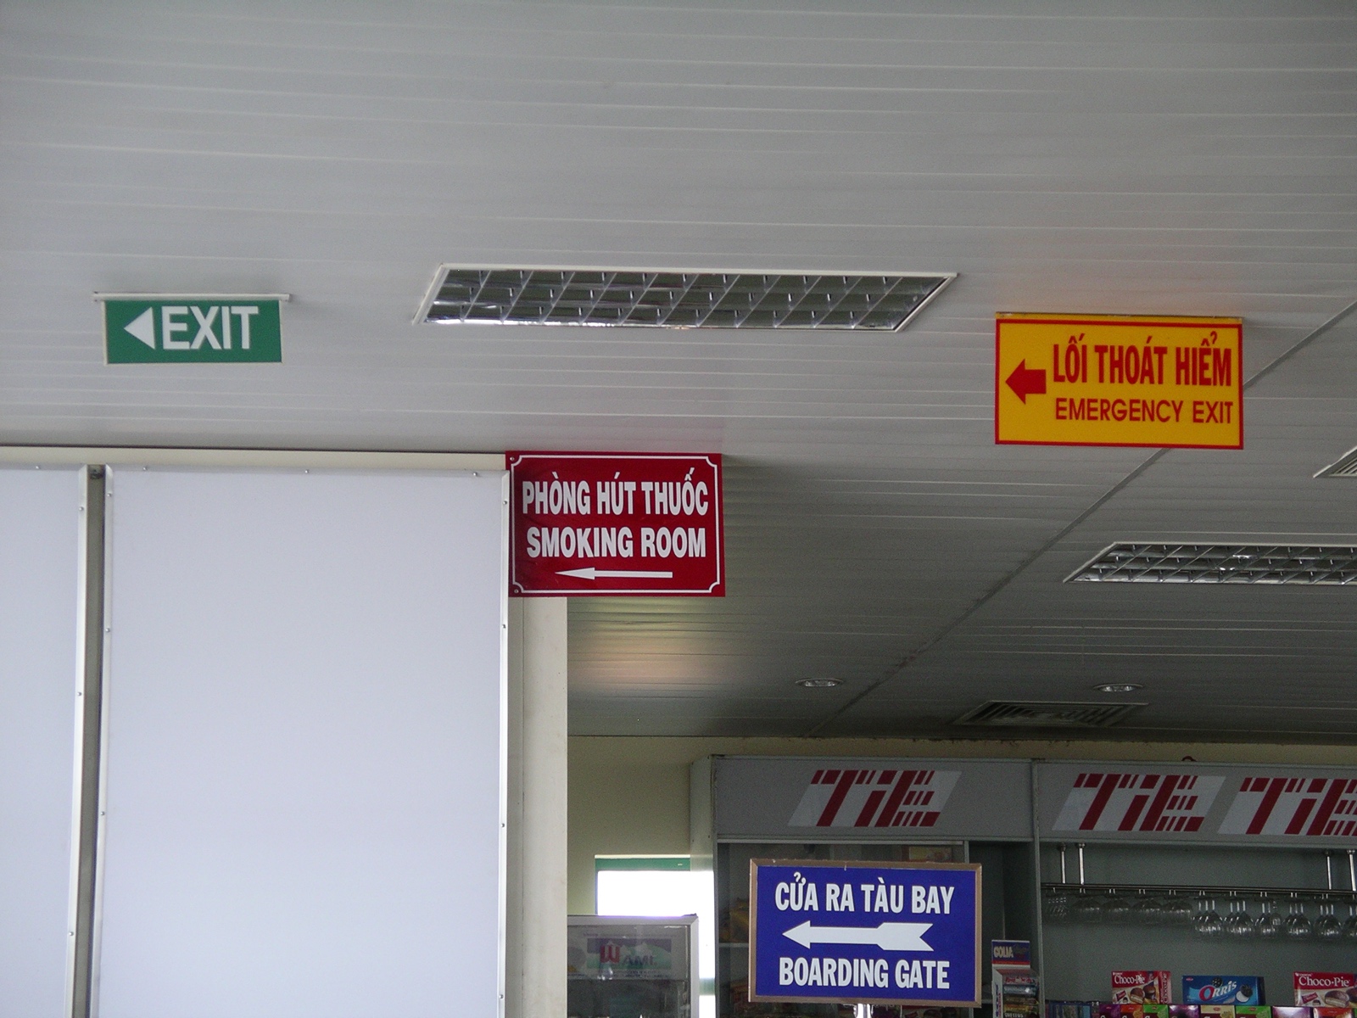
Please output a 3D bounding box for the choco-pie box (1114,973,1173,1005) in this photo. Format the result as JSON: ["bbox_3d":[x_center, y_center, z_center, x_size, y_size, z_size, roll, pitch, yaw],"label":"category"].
[{"bbox_3d":[1.764,1.827,17.000,0.063,0.130,0.235,7,-12,-43],"label":"choco-pie box"}]

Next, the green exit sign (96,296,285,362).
[{"bbox_3d":[-1.132,-0.419,10.430,0.435,0.165,0.045,0,-9,-8],"label":"green exit sign"}]

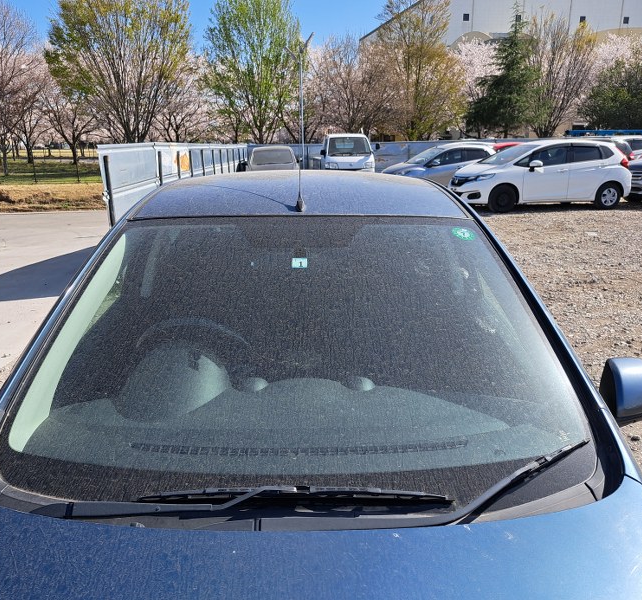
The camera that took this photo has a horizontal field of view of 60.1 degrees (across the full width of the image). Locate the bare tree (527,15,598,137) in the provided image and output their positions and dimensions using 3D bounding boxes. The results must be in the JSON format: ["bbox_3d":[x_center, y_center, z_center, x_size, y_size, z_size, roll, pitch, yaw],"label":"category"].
[{"bbox_3d":[16.254,-14.569,37.446,4.390,8.400,4.170,-1,17,0],"label":"bare tree"}]

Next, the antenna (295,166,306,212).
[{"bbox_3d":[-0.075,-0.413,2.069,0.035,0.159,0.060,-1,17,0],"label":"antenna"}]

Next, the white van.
[{"bbox_3d":[0.733,-5.020,20.010,1.680,1.860,4.100,-3,17,-7],"label":"white van"}]

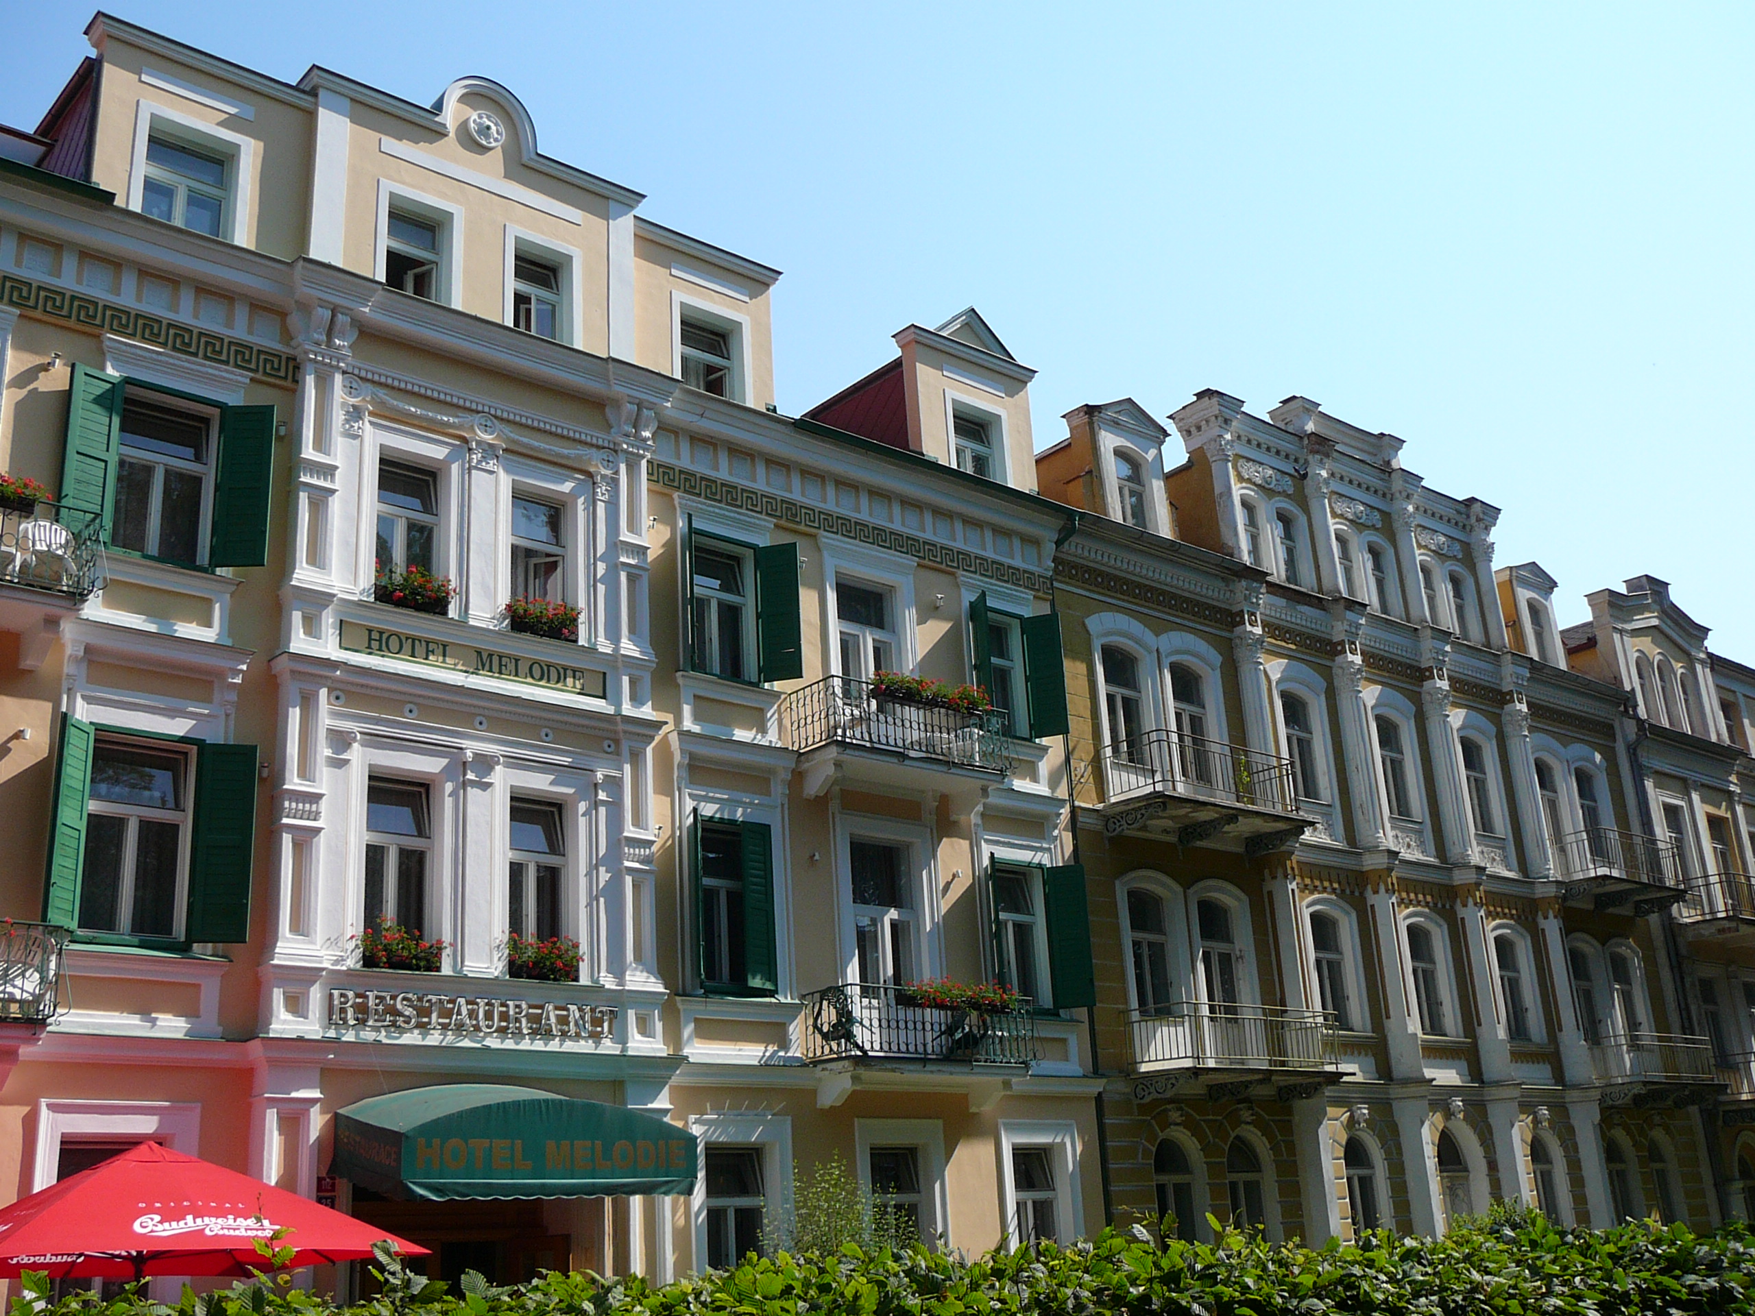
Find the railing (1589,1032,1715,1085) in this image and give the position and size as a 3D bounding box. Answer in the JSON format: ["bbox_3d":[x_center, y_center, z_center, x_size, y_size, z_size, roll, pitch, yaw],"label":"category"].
[{"bbox_3d":[16.484,8.624,37.594,3.230,1.012,1.178,13,-25,-39],"label":"railing"}]

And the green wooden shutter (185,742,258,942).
[{"bbox_3d":[-6.650,1.878,18.130,0.511,2.077,0.050,3,-20,-19],"label":"green wooden shutter"}]

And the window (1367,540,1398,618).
[{"bbox_3d":[10.514,-1.586,37.267,0.780,1.660,0.200,13,-25,-39],"label":"window"}]

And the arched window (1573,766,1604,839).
[{"bbox_3d":[16.052,3.467,39.985,1.023,2.102,0.186,13,-25,-39],"label":"arched window"}]

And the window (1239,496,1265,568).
[{"bbox_3d":[6.897,-2.240,32.832,0.695,1.650,0.200,13,-25,-39],"label":"window"}]

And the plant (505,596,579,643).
[{"bbox_3d":[-4.263,-0.471,22.718,0.950,0.420,0.320,13,-25,-38],"label":"plant"}]

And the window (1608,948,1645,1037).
[{"bbox_3d":[15.602,7.118,37.092,1.044,2.020,0.200,13,-25,-39],"label":"window"}]

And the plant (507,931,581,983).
[{"bbox_3d":[-3.777,3.390,20.111,0.900,0.510,0.350,13,-25,-39],"label":"plant"}]

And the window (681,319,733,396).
[{"bbox_3d":[-2.401,-4.059,24.835,0.950,1.320,0.200,13,-25,-39],"label":"window"}]

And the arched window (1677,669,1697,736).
[{"bbox_3d":[19.625,1.094,43.160,0.650,1.750,0.200,13,-25,-39],"label":"arched window"}]

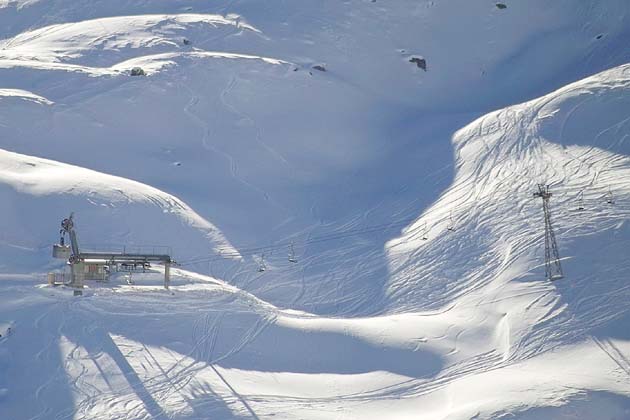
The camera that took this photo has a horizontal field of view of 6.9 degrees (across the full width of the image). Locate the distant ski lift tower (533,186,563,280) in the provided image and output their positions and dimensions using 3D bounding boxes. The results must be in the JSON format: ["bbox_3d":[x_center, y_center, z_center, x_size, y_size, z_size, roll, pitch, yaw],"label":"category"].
[{"bbox_3d":[35.613,3.432,798.000,2.500,14.500,4.300,-9,10,-21],"label":"distant ski lift tower"}]

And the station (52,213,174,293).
[{"bbox_3d":[-29.654,6.328,770.000,17.300,11.300,5.200,-3,8,-22],"label":"station"}]

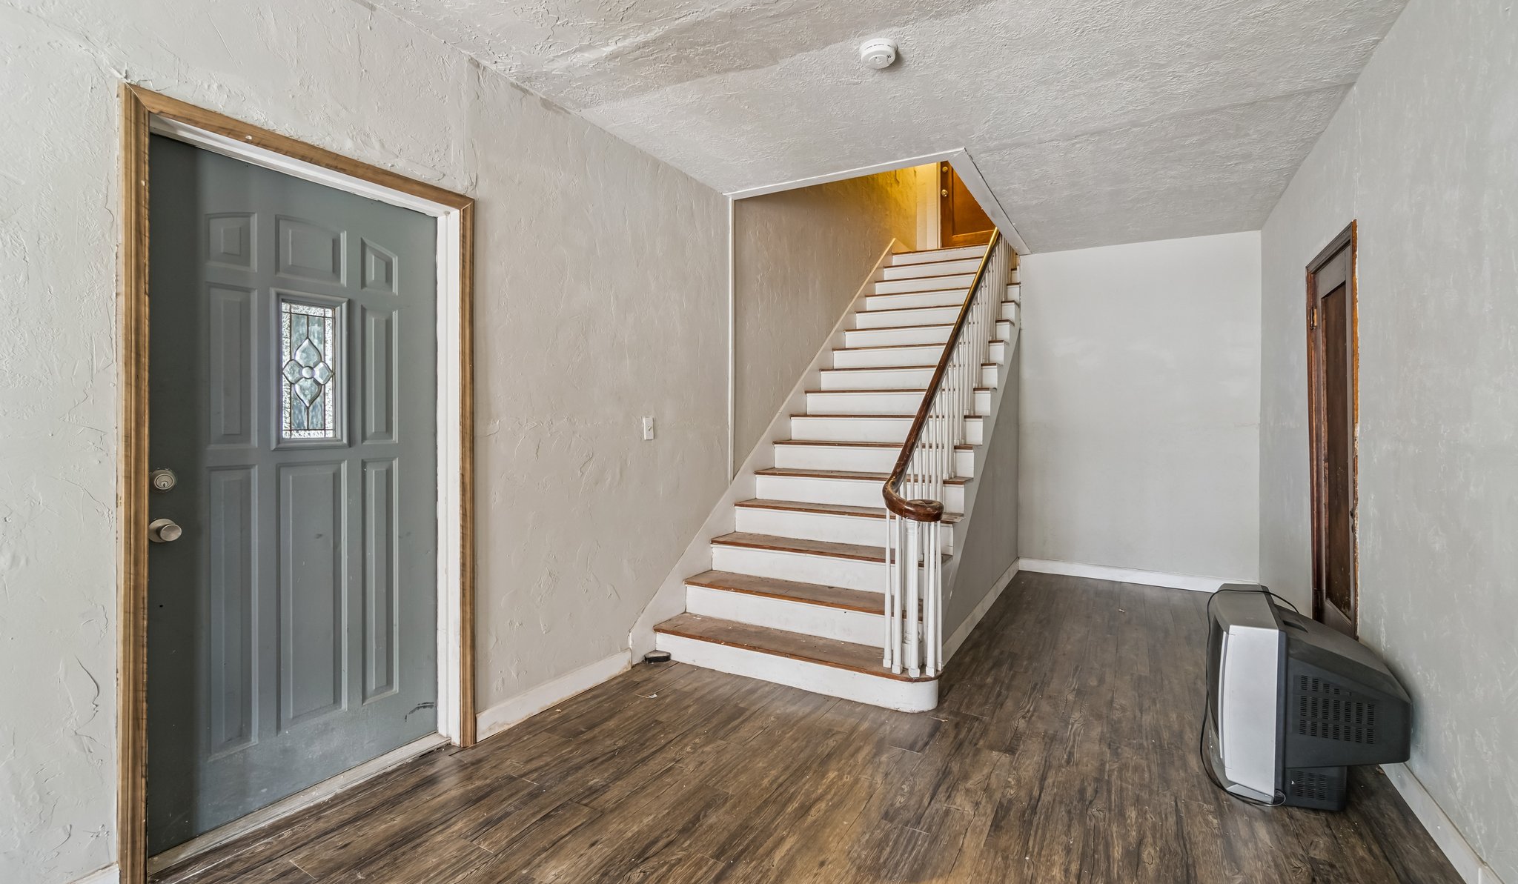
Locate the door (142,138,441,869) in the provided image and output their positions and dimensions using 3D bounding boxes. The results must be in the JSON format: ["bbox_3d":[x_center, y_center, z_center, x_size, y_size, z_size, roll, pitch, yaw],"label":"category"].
[{"bbox_3d":[-1.522,0.141,2.148,0.045,2.059,0.894,1,1,31],"label":"door"}]

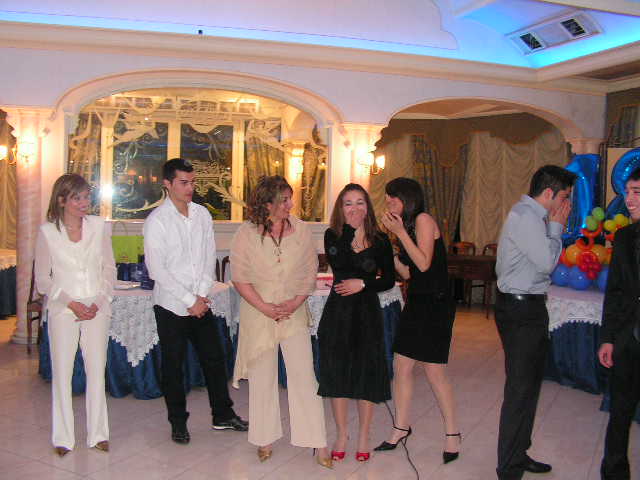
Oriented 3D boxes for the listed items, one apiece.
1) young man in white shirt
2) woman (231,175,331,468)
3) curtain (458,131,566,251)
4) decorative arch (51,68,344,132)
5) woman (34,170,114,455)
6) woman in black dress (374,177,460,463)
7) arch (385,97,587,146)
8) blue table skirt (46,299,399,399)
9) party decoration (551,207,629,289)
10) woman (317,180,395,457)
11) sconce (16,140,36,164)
[{"bbox_3d":[-0.808,0.377,4.334,0.530,1.780,0.450,0,2,-27],"label":"young man in white shirt"},{"bbox_3d":[-0.235,0.457,3.986,0.540,1.660,0.370,1,2,-13],"label":"woman"},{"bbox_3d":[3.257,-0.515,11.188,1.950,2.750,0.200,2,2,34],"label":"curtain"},{"bbox_3d":[-1.349,-1.679,7.867,3.431,0.647,0.250,1,2,-14],"label":"decorative arch"},{"bbox_3d":[-1.493,0.438,4.066,0.470,1.650,0.340,0,2,-23],"label":"woman"},{"bbox_3d":[0.602,0.468,4.096,0.450,1.660,0.420,0,2,-22],"label":"woman in black dress"},{"bbox_3d":[2.251,-1.597,8.800,2.952,0.542,0.350,1,2,-14],"label":"arch"},{"bbox_3d":[-0.844,0.838,5.958,3.000,0.760,0.900,0,2,-16],"label":"blue table skirt"},{"bbox_3d":[2.643,0.073,6.504,0.740,0.840,0.500,2,2,27],"label":"party decoration"},{"bbox_3d":[0.223,0.478,4.036,0.450,1.630,0.360,1,2,3],"label":"woman"},{"bbox_3d":[-3.173,-0.946,7.197,0.200,0.260,0.170,1,2,-14],"label":"sconce"}]

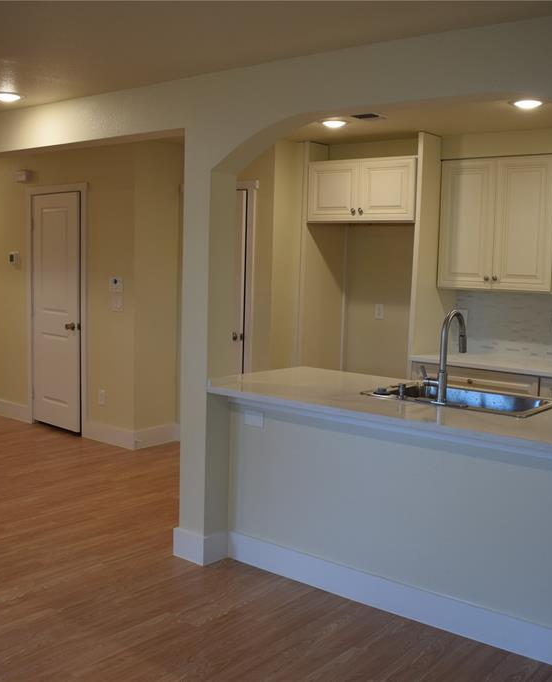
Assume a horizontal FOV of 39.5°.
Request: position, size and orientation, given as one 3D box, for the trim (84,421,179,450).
[{"bbox_3d":[-1.274,0.777,6.665,0.675,0.148,0.485,6,7,38],"label":"trim"}]

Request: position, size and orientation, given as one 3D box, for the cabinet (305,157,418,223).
[{"bbox_3d":[0.795,-1.110,5.832,0.915,0.449,0.609,6,7,38],"label":"cabinet"}]

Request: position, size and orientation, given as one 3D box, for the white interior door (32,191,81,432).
[{"bbox_3d":[-1.936,-0.237,6.841,0.675,2.060,0.040,6,7,38],"label":"white interior door"}]

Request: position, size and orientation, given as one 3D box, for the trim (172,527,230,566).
[{"bbox_3d":[-0.393,1.062,4.046,0.225,0.147,0.191,6,7,38],"label":"trim"}]

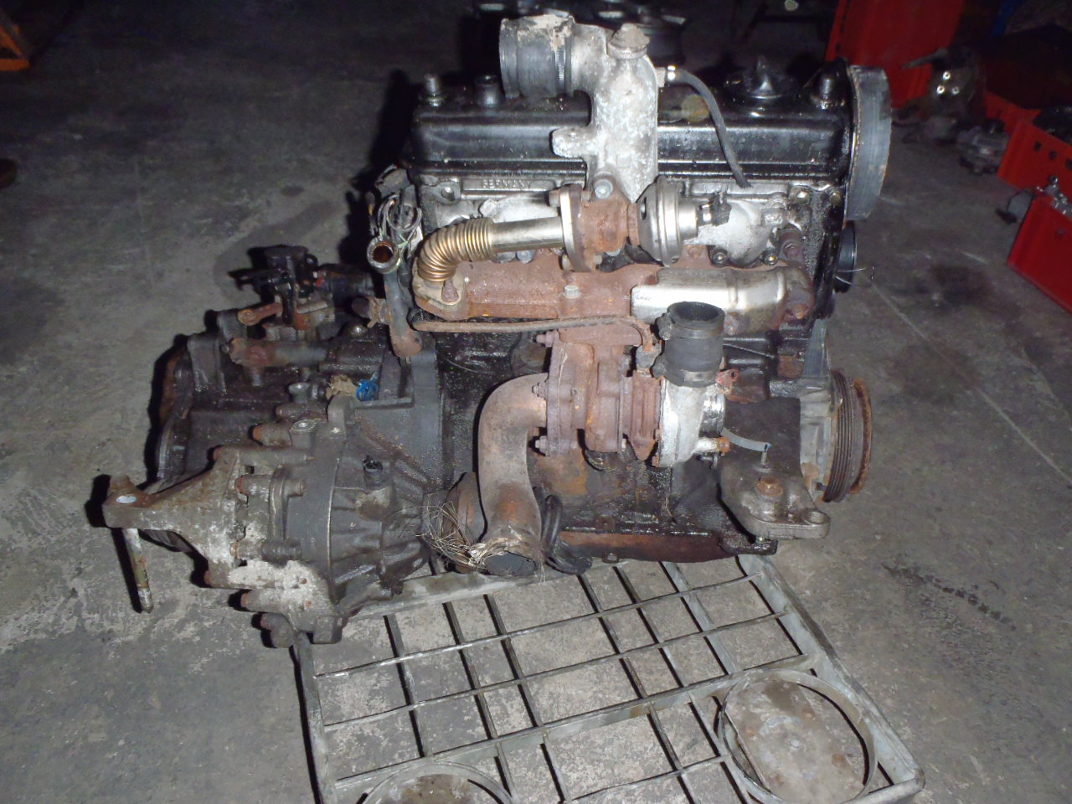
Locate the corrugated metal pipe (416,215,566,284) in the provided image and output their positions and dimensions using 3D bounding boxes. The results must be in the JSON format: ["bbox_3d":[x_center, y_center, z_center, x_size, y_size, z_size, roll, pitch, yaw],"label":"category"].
[{"bbox_3d":[-0.038,-0.131,0.727,0.127,0.066,0.046,4,34,3],"label":"corrugated metal pipe"}]

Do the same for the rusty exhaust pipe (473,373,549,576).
[{"bbox_3d":[-0.024,0.067,0.809,0.067,0.170,0.126,2,33,0],"label":"rusty exhaust pipe"}]

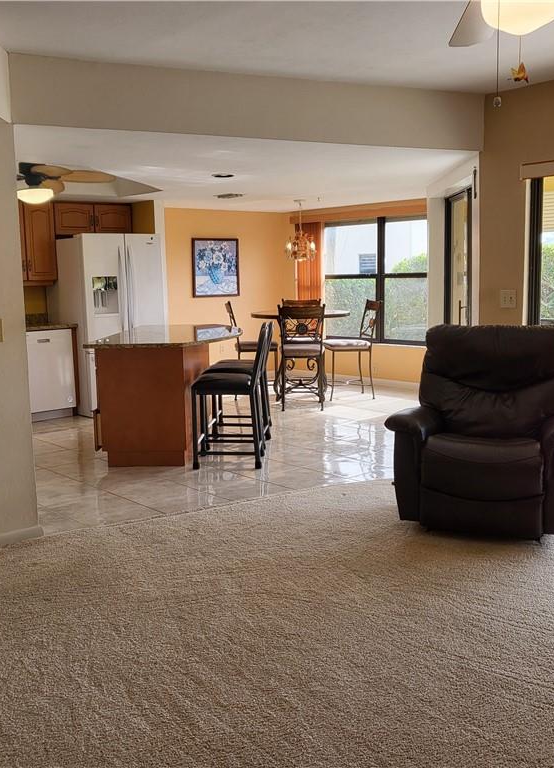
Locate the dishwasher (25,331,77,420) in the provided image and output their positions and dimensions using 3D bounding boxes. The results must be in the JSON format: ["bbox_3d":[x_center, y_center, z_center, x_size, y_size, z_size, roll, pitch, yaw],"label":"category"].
[{"bbox_3d":[-2.435,-0.100,7.668,0.602,0.874,0.602,-8,11,-41],"label":"dishwasher"}]

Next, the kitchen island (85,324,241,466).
[{"bbox_3d":[-0.815,0.018,6.481,1.060,0.910,2.150,-1,8,2],"label":"kitchen island"}]

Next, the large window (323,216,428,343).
[{"bbox_3d":[1.143,-1.201,9.033,0.100,1.476,1.627,-8,11,-41],"label":"large window"}]

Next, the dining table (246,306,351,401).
[{"bbox_3d":[0.283,-0.325,8.738,1.130,0.930,1.130,-1,8,0],"label":"dining table"}]

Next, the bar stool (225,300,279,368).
[{"bbox_3d":[-0.294,-0.397,8.716,0.542,1.084,0.462,-2,8,-8],"label":"bar stool"}]

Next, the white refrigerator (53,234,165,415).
[{"bbox_3d":[-1.772,-0.635,8.077,0.883,1.793,0.753,-8,11,-41],"label":"white refrigerator"}]

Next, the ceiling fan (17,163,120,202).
[{"bbox_3d":[-1.984,-1.685,6.304,1.280,0.420,1.280,-8,10,-42],"label":"ceiling fan"}]

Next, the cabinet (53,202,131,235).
[{"bbox_3d":[-1.981,-1.729,8.088,0.894,0.306,0.341,-8,11,-41],"label":"cabinet"}]

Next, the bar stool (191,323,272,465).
[{"bbox_3d":[-0.332,0.067,5.600,0.542,1.030,0.432,-1,8,3],"label":"bar stool"}]

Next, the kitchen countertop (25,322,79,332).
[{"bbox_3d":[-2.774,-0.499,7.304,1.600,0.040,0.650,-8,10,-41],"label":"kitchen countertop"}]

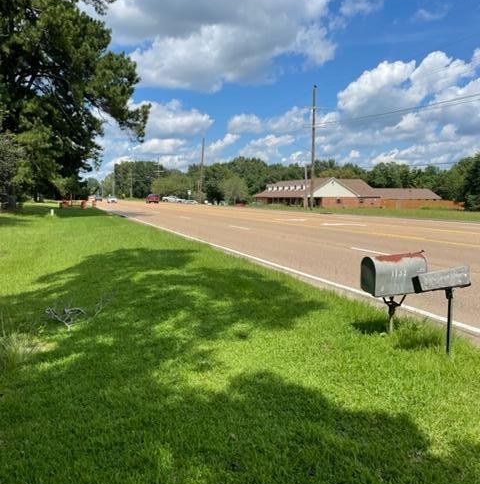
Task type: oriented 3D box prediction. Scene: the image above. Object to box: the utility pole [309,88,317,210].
[{"bbox_3d":[7.500,-9.540,49.280,0.350,12.550,0.350,0,6,0],"label":"utility pole"}]

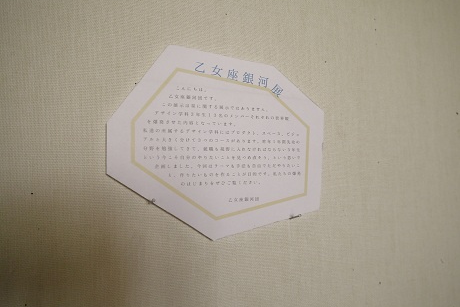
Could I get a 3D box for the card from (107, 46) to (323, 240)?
[{"bbox_3d":[-0.003,-0.012,0.427,0.265,0.218,0.006,0,-5,-20],"label":"card"}]

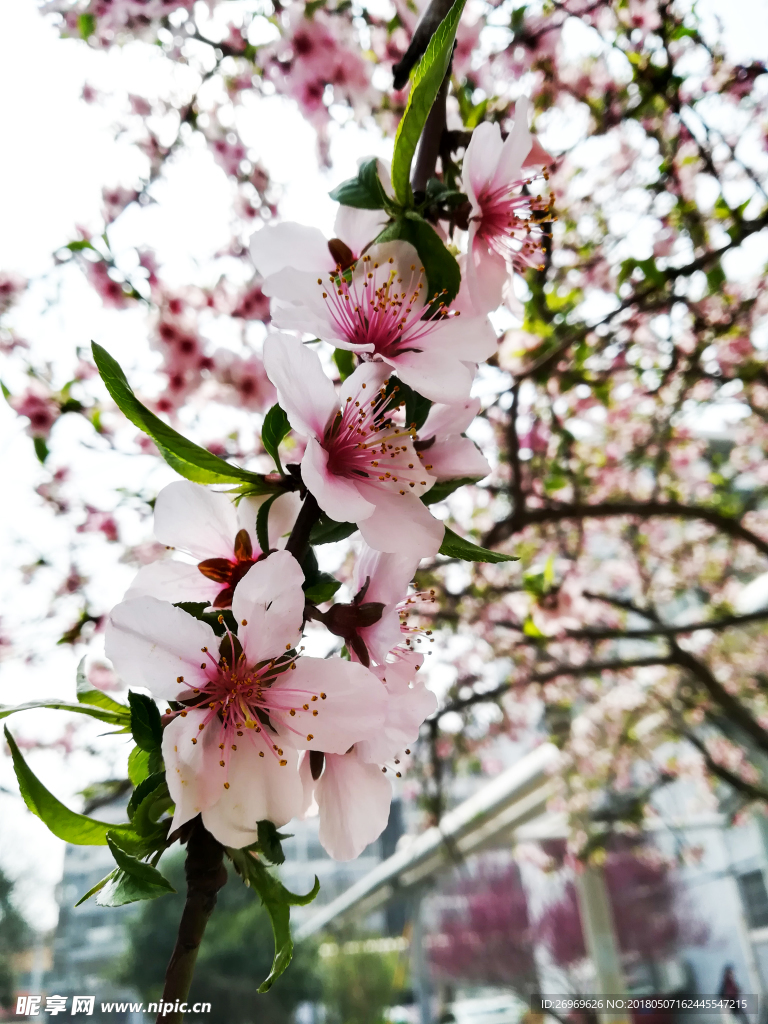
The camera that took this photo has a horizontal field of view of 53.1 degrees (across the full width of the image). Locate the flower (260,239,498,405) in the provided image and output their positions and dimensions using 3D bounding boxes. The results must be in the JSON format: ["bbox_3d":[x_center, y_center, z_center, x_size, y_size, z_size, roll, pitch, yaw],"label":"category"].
[{"bbox_3d":[-0.003,-0.042,0.170,0.048,0.036,0.024,0,-38,-6],"label":"flower"}]

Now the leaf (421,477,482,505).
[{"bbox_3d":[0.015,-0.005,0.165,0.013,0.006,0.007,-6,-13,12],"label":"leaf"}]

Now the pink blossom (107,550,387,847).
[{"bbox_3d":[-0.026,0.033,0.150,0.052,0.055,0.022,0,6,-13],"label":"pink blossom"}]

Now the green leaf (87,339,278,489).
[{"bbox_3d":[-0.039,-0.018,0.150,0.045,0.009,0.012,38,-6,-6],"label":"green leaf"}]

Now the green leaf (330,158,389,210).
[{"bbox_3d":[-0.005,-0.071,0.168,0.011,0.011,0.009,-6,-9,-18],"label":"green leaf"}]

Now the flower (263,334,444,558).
[{"bbox_3d":[-0.007,-0.012,0.160,0.034,0.042,0.024,0,-18,-40],"label":"flower"}]

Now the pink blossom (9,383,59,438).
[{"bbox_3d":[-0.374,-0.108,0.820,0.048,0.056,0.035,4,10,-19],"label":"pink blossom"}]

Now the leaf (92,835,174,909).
[{"bbox_3d":[-0.050,0.072,0.155,0.015,0.013,0.008,6,-18,-4],"label":"leaf"}]

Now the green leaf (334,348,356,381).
[{"bbox_3d":[-0.009,-0.034,0.178,0.006,0.009,0.004,0,0,0],"label":"green leaf"}]

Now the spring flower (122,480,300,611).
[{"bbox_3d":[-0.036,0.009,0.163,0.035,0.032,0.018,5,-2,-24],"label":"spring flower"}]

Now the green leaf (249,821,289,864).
[{"bbox_3d":[-0.022,0.064,0.150,0.007,0.009,0.005,0,0,-18],"label":"green leaf"}]

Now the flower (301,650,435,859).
[{"bbox_3d":[-0.004,0.053,0.172,0.022,0.044,0.030,20,-12,-37],"label":"flower"}]

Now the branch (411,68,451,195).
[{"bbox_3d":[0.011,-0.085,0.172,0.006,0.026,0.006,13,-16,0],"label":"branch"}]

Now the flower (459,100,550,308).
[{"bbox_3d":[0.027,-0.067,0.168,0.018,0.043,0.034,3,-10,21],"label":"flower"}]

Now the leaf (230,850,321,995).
[{"bbox_3d":[-0.023,0.084,0.160,0.018,0.027,0.010,0,0,-12],"label":"leaf"}]

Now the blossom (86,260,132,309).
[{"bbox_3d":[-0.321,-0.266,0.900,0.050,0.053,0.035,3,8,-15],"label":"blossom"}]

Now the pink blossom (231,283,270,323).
[{"bbox_3d":[-0.136,-0.217,0.800,0.042,0.042,0.025,0,6,0],"label":"pink blossom"}]

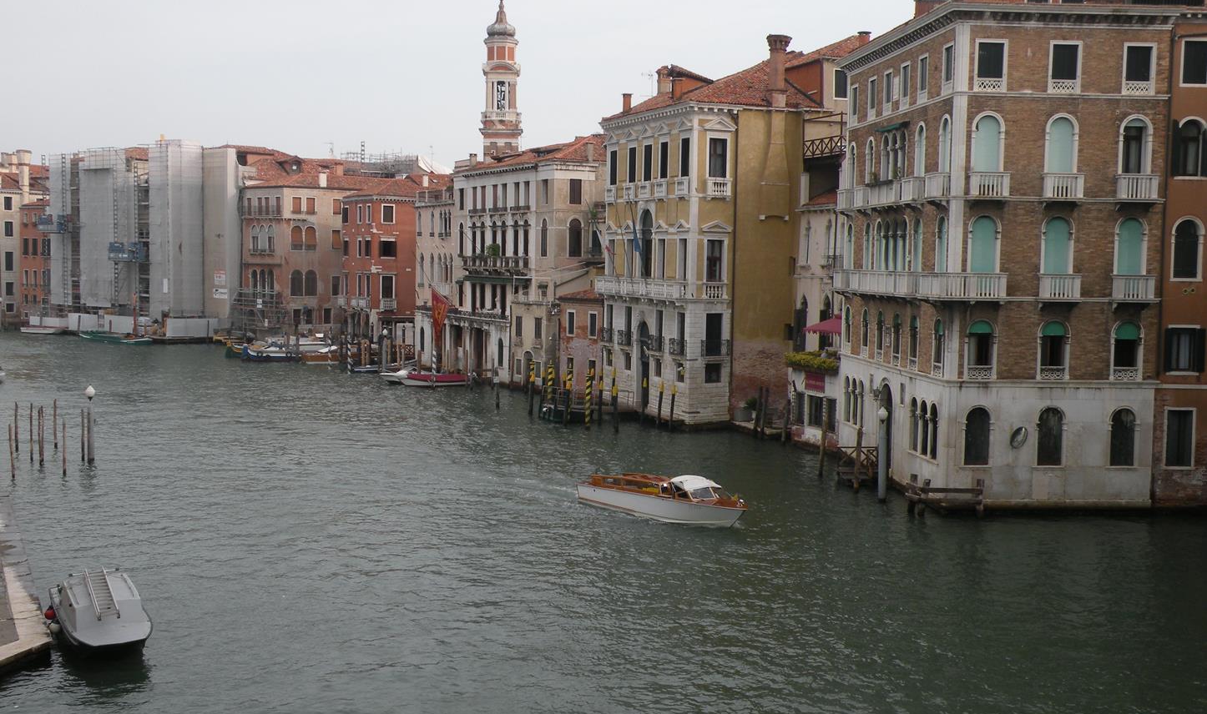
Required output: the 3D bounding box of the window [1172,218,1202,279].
[{"bbox_3d":[23.425,-4.358,58.905,1.282,2.451,0.250,1,4,-3],"label":"window"}]

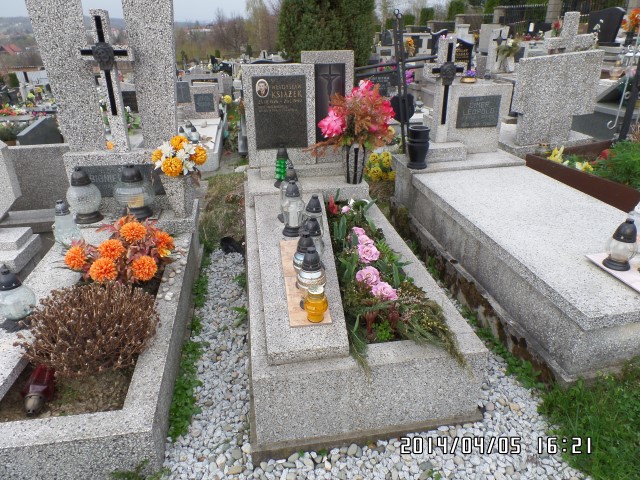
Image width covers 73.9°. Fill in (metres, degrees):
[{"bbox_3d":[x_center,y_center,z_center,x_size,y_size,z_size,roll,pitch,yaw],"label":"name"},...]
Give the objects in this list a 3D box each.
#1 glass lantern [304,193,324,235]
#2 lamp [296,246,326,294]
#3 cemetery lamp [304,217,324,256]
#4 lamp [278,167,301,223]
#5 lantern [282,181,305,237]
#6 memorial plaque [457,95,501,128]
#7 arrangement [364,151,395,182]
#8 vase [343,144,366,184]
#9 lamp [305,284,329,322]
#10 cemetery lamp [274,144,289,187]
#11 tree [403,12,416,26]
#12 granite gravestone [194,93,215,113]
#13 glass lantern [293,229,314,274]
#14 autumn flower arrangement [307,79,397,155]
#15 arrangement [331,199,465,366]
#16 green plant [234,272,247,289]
[{"bbox_3d":[-0.020,-0.097,2.229,0.140,0.302,0.140,-5,26,-8],"label":"glass lantern"},{"bbox_3d":[-0.036,0.120,1.841,0.127,0.190,0.127,-1,26,0],"label":"lamp"},{"bbox_3d":[-0.030,0.020,1.977,0.112,0.259,0.112,-5,26,-8],"label":"cemetery lamp"},{"bbox_3d":[-0.165,-0.277,2.561,0.145,0.314,0.145,-5,26,-8],"label":"lamp"},{"bbox_3d":[-0.155,-0.178,2.348,0.128,0.303,0.128,-5,26,-8],"label":"lantern"},{"bbox_3d":[1.419,-1.148,3.808,0.395,0.268,0.030,-5,26,-8],"label":"memorial plaque"},{"bbox_3d":[0.566,-0.699,4.041,0.260,0.260,0.230,-5,26,-8],"label":"arrangement"},{"bbox_3d":[0.242,-0.551,3.037,0.165,0.275,0.165,-1,26,0],"label":"vase"},{"bbox_3d":[-0.013,0.253,1.740,0.096,0.138,0.096,-1,26,0],"label":"lamp"},{"bbox_3d":[-0.277,-0.521,3.005,0.106,0.308,0.106,-5,26,-8],"label":"cemetery lamp"},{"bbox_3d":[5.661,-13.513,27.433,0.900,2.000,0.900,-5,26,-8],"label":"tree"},{"bbox_3d":[-1.812,-2.154,6.693,0.290,0.280,0.060,-5,26,-8],"label":"granite gravestone"},{"bbox_3d":[-0.061,0.088,1.920,0.128,0.264,0.128,-5,26,-8],"label":"glass lantern"},{"bbox_3d":[0.213,-0.837,2.881,0.530,0.450,0.420,-5,26,-8],"label":"autumn flower arrangement"},{"bbox_3d":[0.227,0.030,2.256,0.440,0.200,1.550,-5,26,-8],"label":"arrangement"},{"bbox_3d":[-0.519,0.260,2.780,0.085,0.065,0.085,-5,26,-8],"label":"green plant"}]

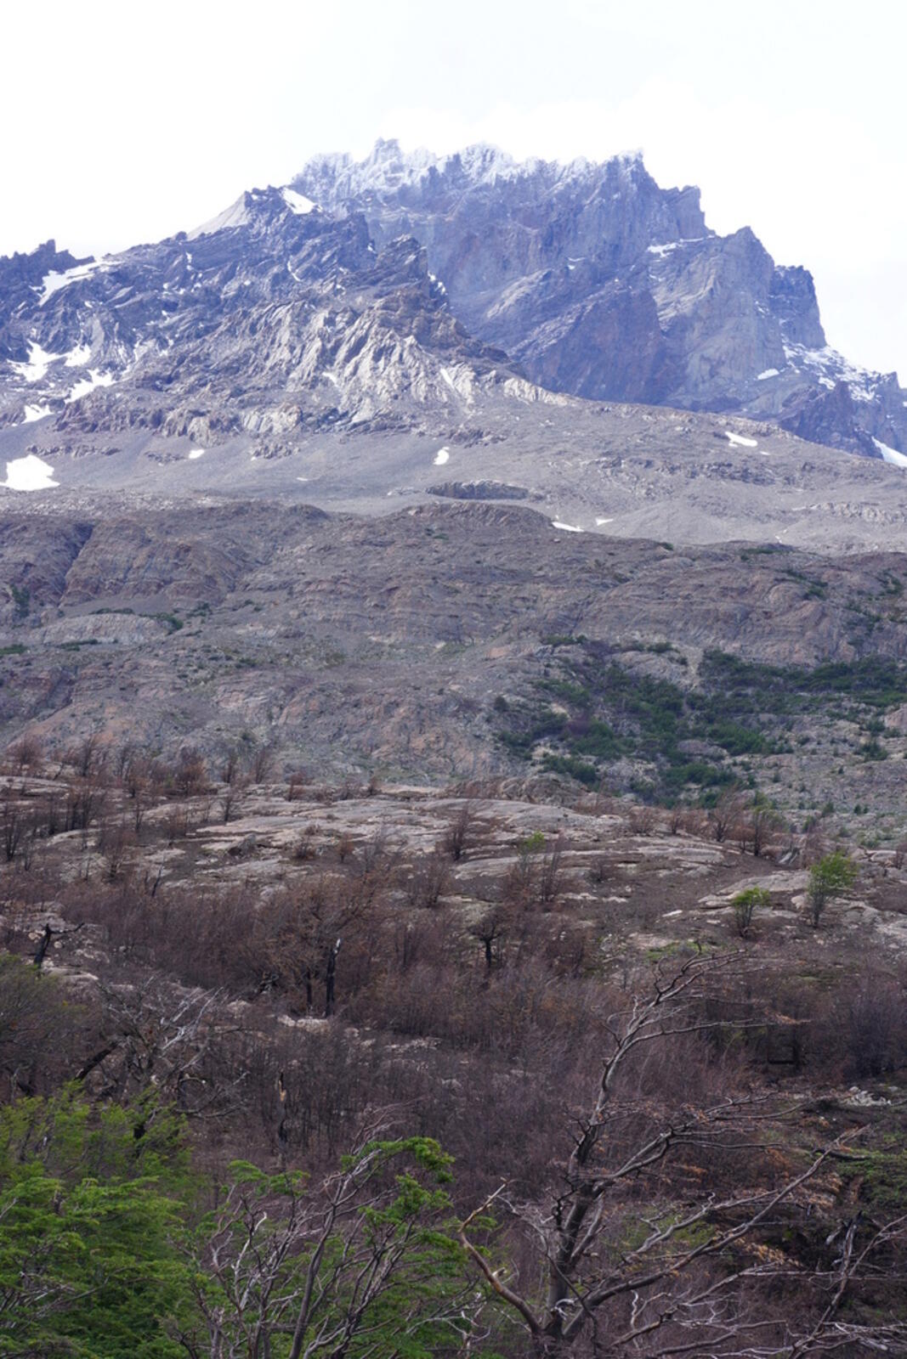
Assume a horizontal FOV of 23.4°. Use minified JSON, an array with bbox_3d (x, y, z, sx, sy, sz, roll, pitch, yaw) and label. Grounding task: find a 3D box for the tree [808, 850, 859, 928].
[{"bbox_3d":[14.552,8.025,84.000,1.954,2.974,1.900,0,-3,0],"label":"tree"}]

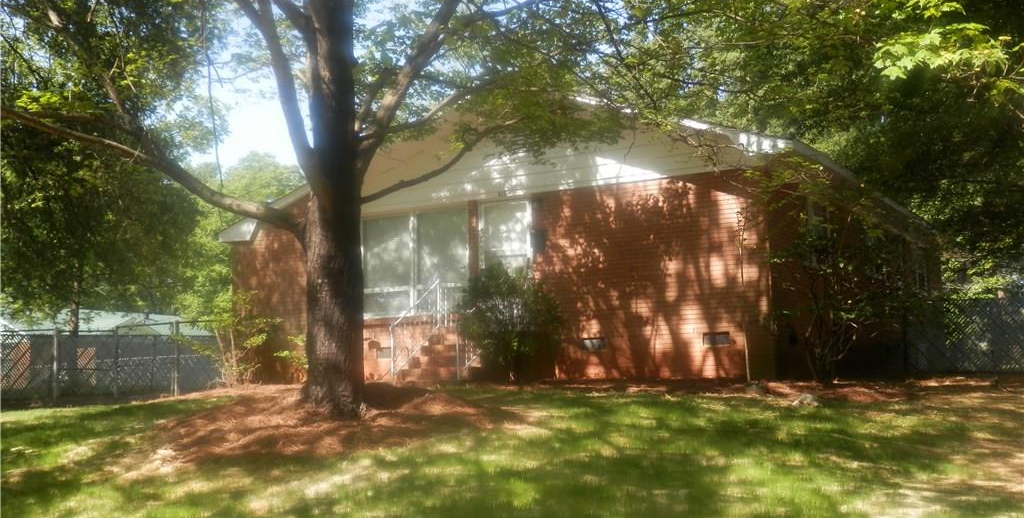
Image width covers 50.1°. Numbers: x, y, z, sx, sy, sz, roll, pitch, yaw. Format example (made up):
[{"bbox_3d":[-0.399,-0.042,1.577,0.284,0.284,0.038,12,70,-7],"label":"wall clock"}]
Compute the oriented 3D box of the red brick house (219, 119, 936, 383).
[{"bbox_3d":[2.054,0.032,22.554,10.850,4.850,11.600,-5,-7,30],"label":"red brick house"}]

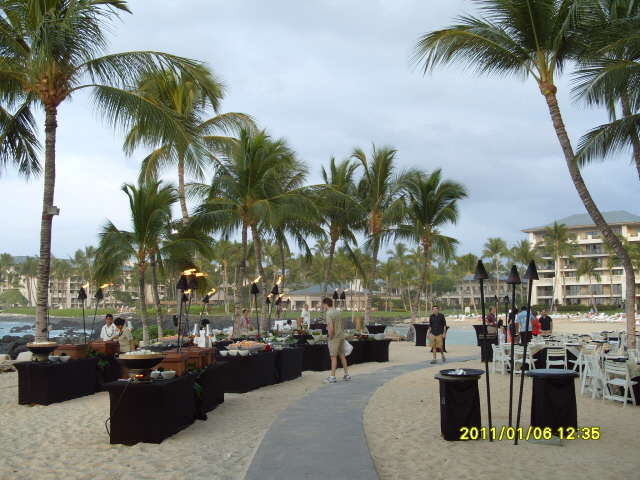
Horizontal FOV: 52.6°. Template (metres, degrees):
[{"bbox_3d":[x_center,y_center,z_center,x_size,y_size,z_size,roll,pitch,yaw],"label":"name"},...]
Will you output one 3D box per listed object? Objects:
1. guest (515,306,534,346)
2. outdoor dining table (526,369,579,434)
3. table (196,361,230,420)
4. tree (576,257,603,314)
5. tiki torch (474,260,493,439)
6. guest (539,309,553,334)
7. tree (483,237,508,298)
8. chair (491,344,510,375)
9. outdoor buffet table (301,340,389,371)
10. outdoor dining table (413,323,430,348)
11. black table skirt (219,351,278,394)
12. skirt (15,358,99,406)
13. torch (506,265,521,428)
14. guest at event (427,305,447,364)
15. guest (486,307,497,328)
[{"bbox_3d":[6.195,2.849,19.507,0.550,1.740,0.400,-1,-6,6],"label":"guest"},{"bbox_3d":[3.036,2.133,8.413,0.650,0.820,0.660,0,-6,0],"label":"outdoor dining table"},{"bbox_3d":[-2.089,2.434,10.611,0.760,0.730,1.870,-1,-6,6],"label":"table"},{"bbox_3d":[46.645,7.832,112.000,4.700,9.843,4.500,0,-7,0],"label":"tree"},{"bbox_3d":[2.139,1.407,8.336,0.180,2.292,0.180,-2,-6,0],"label":"tiki torch"},{"bbox_3d":[8.128,3.397,23.271,0.520,1.730,0.320,-1,-6,8],"label":"guest"},{"bbox_3d":[32.558,6.369,120.048,5.800,14.000,5.800,0,-6,0],"label":"tree"},{"bbox_3d":[4.795,3.154,17.050,0.500,0.790,0.450,3,-7,-21],"label":"chair"},{"bbox_3d":[0.626,3.457,19.715,0.850,0.740,4.200,-5,-8,36],"label":"outdoor buffet table"},{"bbox_3d":[4.807,4.538,30.800,0.770,1.070,0.770,0,-7,0],"label":"outdoor dining table"},{"bbox_3d":[-1.541,2.712,13.498,0.760,0.730,1.550,-2,-6,18],"label":"black table skirt"},{"bbox_3d":[-4.844,2.599,12.029,0.760,0.710,1.810,-1,-7,9],"label":"skirt"},{"bbox_3d":[2.417,1.408,8.146,0.190,2.180,0.190,3,-6,0],"label":"torch"},{"bbox_3d":[3.494,2.834,19.408,0.580,1.750,0.450,-2,-6,14],"label":"guest at event"},{"bbox_3d":[6.208,3.281,23.383,0.400,1.710,0.500,-1,-6,9],"label":"guest"}]

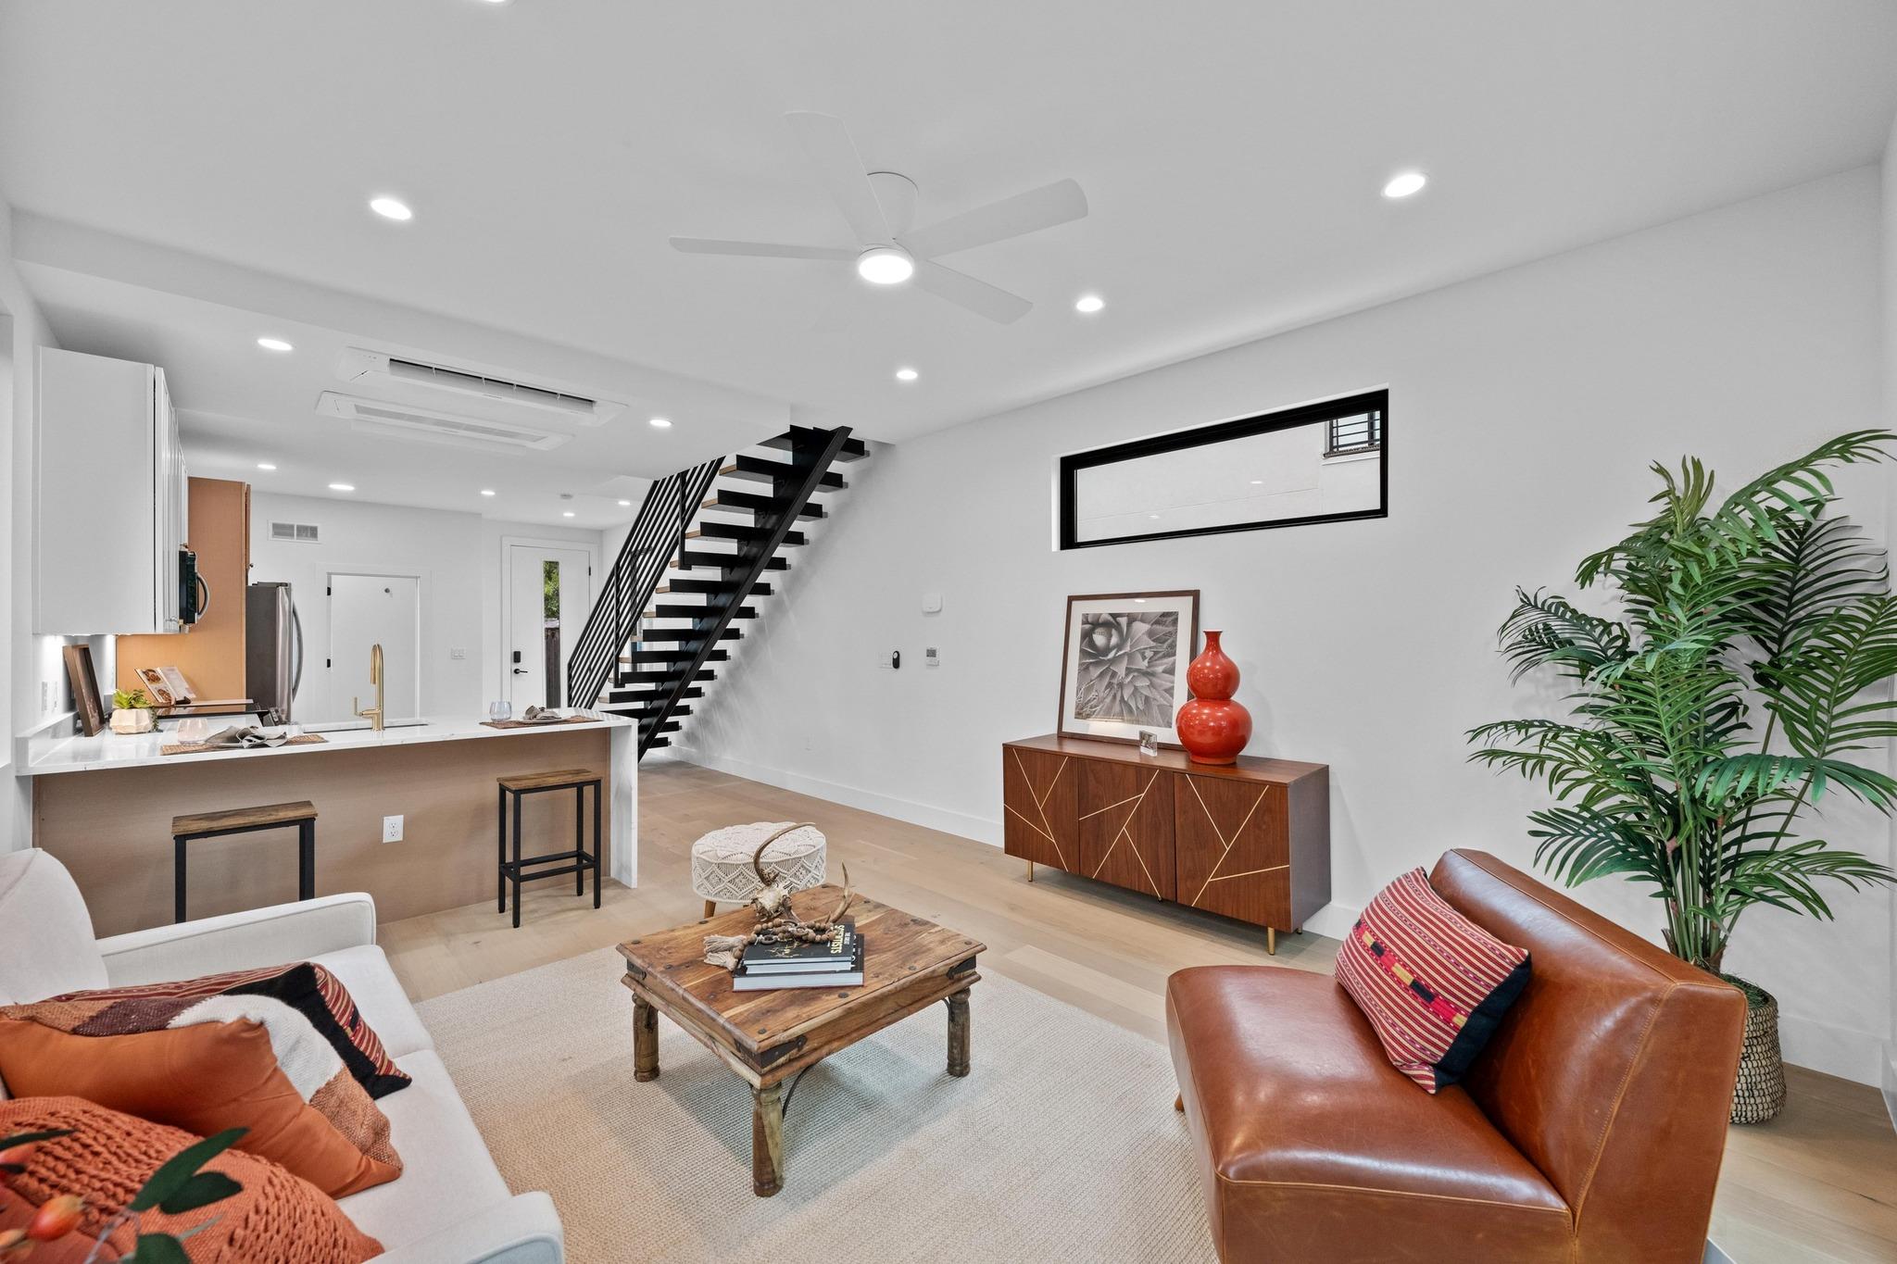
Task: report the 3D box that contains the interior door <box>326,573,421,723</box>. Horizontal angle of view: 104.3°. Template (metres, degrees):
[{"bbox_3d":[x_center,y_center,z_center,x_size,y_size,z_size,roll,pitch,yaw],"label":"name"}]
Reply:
[{"bbox_3d":[-6.080,0.395,7.843,0.761,1.996,0.049,0,0,-44],"label":"interior door"}]

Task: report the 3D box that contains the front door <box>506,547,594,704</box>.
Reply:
[{"bbox_3d":[-5.051,0.168,9.383,0.909,2.430,0.054,0,0,-44],"label":"front door"}]

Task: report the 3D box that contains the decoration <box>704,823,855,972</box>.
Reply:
[{"bbox_3d":[-0.530,0.800,2.302,0.425,0.370,0.306,0,0,12],"label":"decoration"}]

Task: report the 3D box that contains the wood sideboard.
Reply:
[{"bbox_3d":[1.011,1.014,3.750,0.435,0.759,1.581,0,0,-44],"label":"wood sideboard"}]

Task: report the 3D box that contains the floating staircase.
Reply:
[{"bbox_3d":[-2.189,-0.079,6.541,1.008,2.944,4.199,0,0,-44],"label":"floating staircase"}]

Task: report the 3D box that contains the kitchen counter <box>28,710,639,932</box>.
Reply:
[{"bbox_3d":[-2.808,0.933,3.640,2.124,0.921,1.047,0,0,-44],"label":"kitchen counter"}]

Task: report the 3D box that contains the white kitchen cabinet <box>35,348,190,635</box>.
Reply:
[{"bbox_3d":[-4.464,-0.545,4.043,0.337,1.103,3.092,0,0,-44],"label":"white kitchen cabinet"}]

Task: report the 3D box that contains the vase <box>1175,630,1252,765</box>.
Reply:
[{"bbox_3d":[1.272,0.313,3.527,0.366,0.652,0.366,0,0,-44],"label":"vase"}]

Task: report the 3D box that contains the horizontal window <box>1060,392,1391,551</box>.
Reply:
[{"bbox_3d":[1.310,-0.783,3.882,0.119,0.578,1.818,0,0,-44],"label":"horizontal window"}]

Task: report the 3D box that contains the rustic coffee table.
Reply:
[{"bbox_3d":[-0.468,1.193,2.330,0.810,0.400,0.835,0,0,-44],"label":"rustic coffee table"}]

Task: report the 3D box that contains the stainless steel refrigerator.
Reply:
[{"bbox_3d":[-5.682,0.514,5.733,0.919,1.759,0.889,0,0,-44],"label":"stainless steel refrigerator"}]

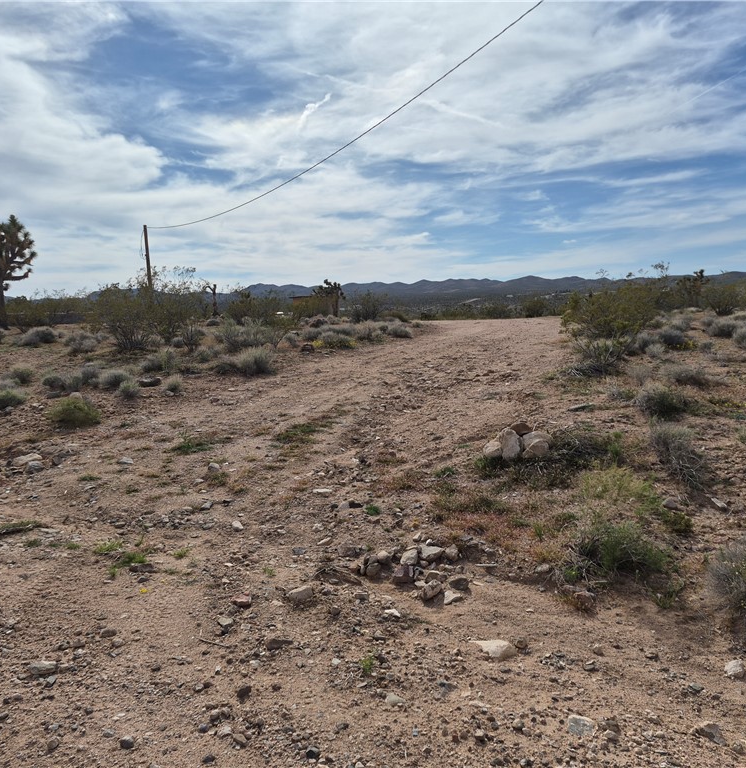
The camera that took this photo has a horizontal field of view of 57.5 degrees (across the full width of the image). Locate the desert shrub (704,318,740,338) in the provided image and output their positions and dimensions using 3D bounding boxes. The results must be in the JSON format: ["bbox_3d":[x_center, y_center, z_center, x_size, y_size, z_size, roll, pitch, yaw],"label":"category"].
[{"bbox_3d":[11.044,-1.754,21.500,1.042,0.589,0.938,0,7,0],"label":"desert shrub"}]

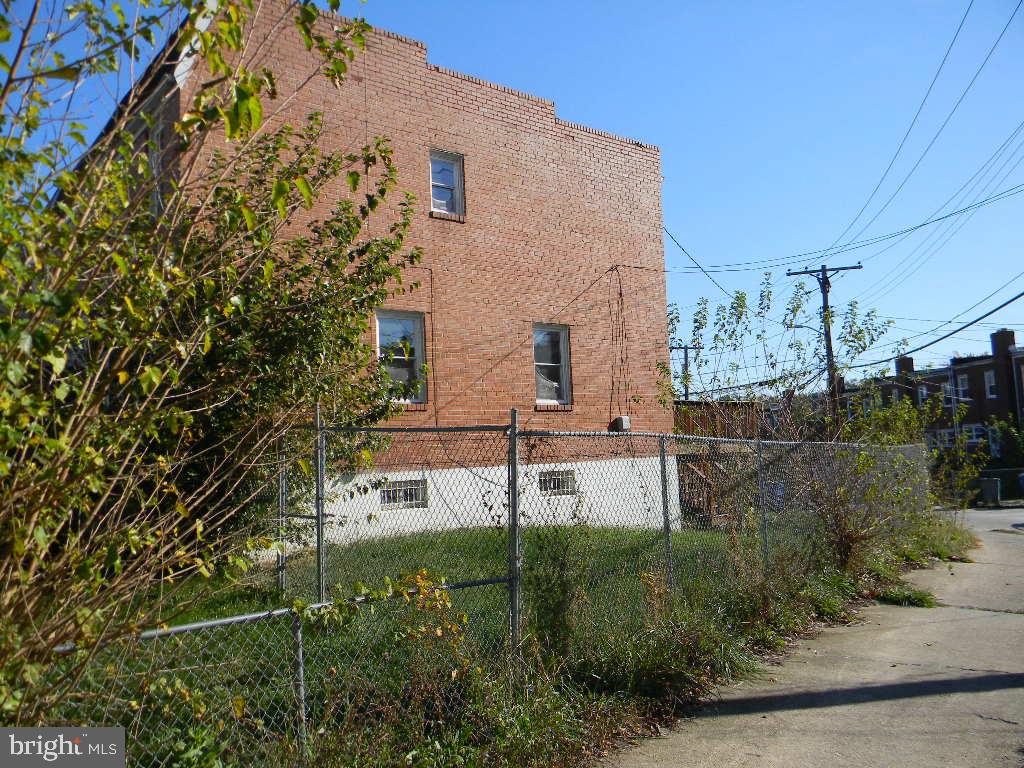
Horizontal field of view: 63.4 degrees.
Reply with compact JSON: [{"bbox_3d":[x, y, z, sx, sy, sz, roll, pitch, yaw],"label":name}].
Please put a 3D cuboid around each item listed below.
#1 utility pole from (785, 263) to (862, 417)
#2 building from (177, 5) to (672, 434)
[{"bbox_3d":[11.903,-0.057,30.609,2.700,8.800,0.350,-4,-5,11],"label":"utility pole"},{"bbox_3d":[-3.043,-1.050,16.314,9.240,7.788,8.000,2,-7,-39],"label":"building"}]

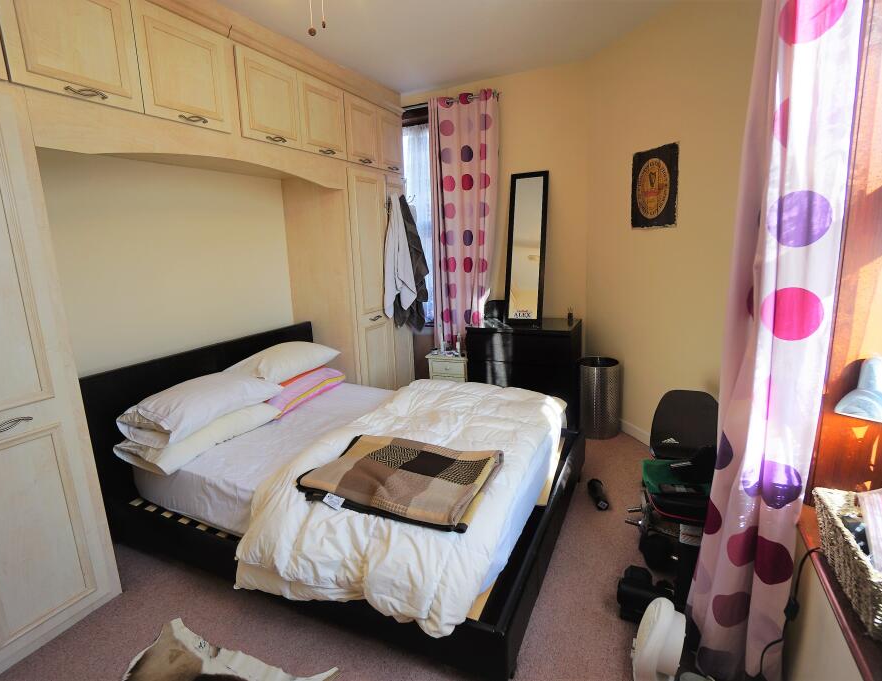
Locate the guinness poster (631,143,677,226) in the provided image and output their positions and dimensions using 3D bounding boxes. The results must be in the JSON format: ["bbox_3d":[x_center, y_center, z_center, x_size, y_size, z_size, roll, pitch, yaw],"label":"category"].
[{"bbox_3d":[1.339,-0.962,2.693,0.020,0.475,0.350,-7,12,-20],"label":"guinness poster"}]

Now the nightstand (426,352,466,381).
[{"bbox_3d":[0.131,0.360,3.795,0.405,0.495,0.320,3,13,27],"label":"nightstand"}]

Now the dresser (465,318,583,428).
[{"bbox_3d":[0.691,0.247,3.485,0.800,0.780,0.480,3,13,27],"label":"dresser"}]

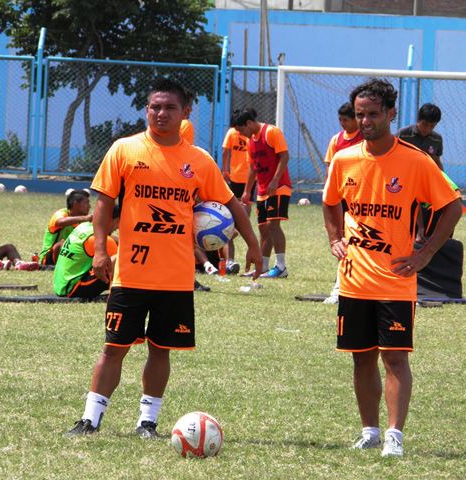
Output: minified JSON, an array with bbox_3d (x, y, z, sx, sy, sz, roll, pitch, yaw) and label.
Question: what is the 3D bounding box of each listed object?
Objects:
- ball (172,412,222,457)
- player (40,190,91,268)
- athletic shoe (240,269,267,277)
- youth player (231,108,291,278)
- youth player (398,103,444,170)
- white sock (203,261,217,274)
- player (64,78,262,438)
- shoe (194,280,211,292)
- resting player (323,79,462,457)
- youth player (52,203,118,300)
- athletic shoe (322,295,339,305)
[{"bbox_3d":[-0.150,0.863,25.798,0.222,0.222,0.222,2,1,0],"label":"ball"},{"bbox_3d":[-1.513,-0.118,58.500,0.880,0.790,0.560,3,1,17],"label":"player"},{"bbox_3d":[0.200,0.313,58.000,0.280,0.100,0.110,2,1,-12],"label":"athletic shoe"},{"bbox_3d":[0.279,-0.459,58.000,0.520,1.650,0.460,1,1,-40],"label":"youth player"},{"bbox_3d":[1.598,-0.318,50.783,0.520,1.725,0.420,2,1,-18],"label":"youth player"},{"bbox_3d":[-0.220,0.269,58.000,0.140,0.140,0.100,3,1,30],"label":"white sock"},{"bbox_3d":[-0.309,0.084,27.783,0.900,1.675,0.450,2,1,-3],"label":"player"},{"bbox_3d":[-0.325,0.392,51.799,0.280,0.105,0.100,3,1,6],"label":"shoe"},{"bbox_3d":[0.732,0.118,27.400,0.580,1.710,0.420,3,1,16],"label":"resting player"},{"bbox_3d":[-0.985,0.079,48.892,0.980,0.790,0.550,2,1,-28],"label":"youth player"},{"bbox_3d":[0.855,0.485,49.599,0.280,0.105,0.100,1,2,-41],"label":"athletic shoe"}]

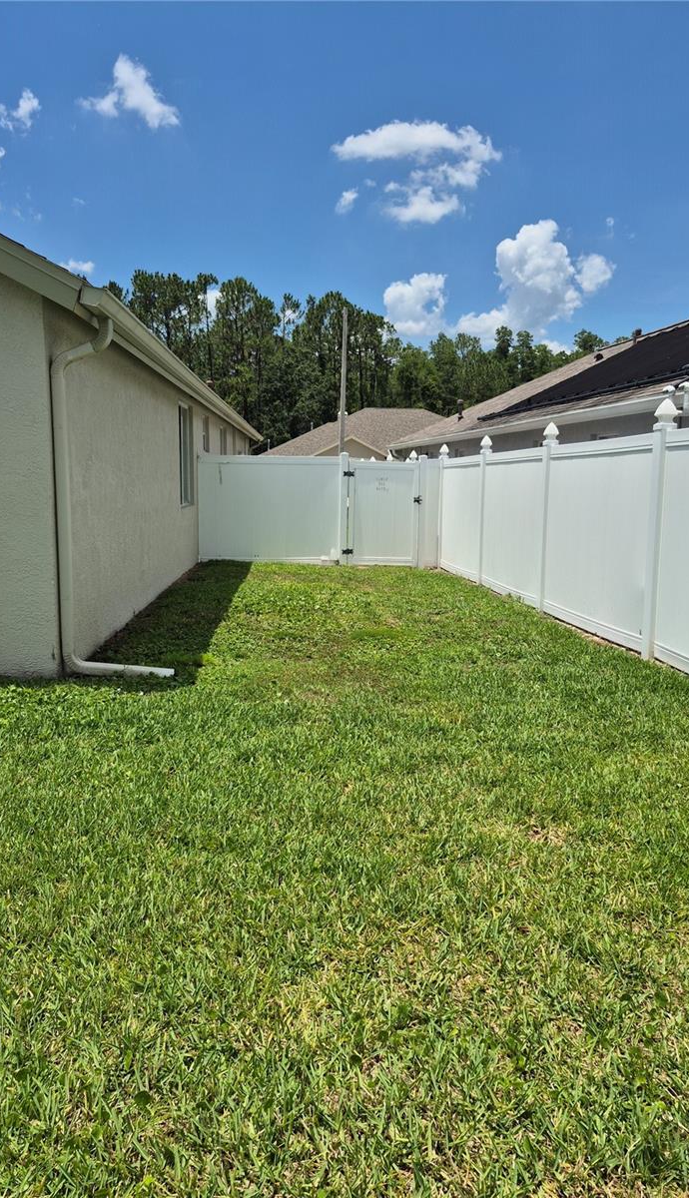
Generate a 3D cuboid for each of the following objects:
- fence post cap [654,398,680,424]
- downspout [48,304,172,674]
[{"bbox_3d":[2.573,-1.480,6.357,0.135,0.225,0.135,0,8,-7],"label":"fence post cap"},{"bbox_3d":[-1.610,-0.685,5.660,0.790,2.540,0.115,0,8,-3],"label":"downspout"}]

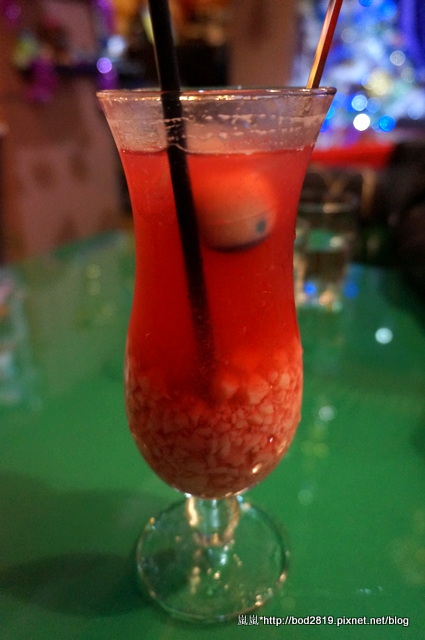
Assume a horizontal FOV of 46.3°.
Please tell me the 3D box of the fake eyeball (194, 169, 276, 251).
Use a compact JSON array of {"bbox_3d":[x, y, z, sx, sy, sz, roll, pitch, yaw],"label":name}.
[{"bbox_3d":[0.008,-0.039,0.176,0.028,0.028,0.028,4,32,-3],"label":"fake eyeball"}]

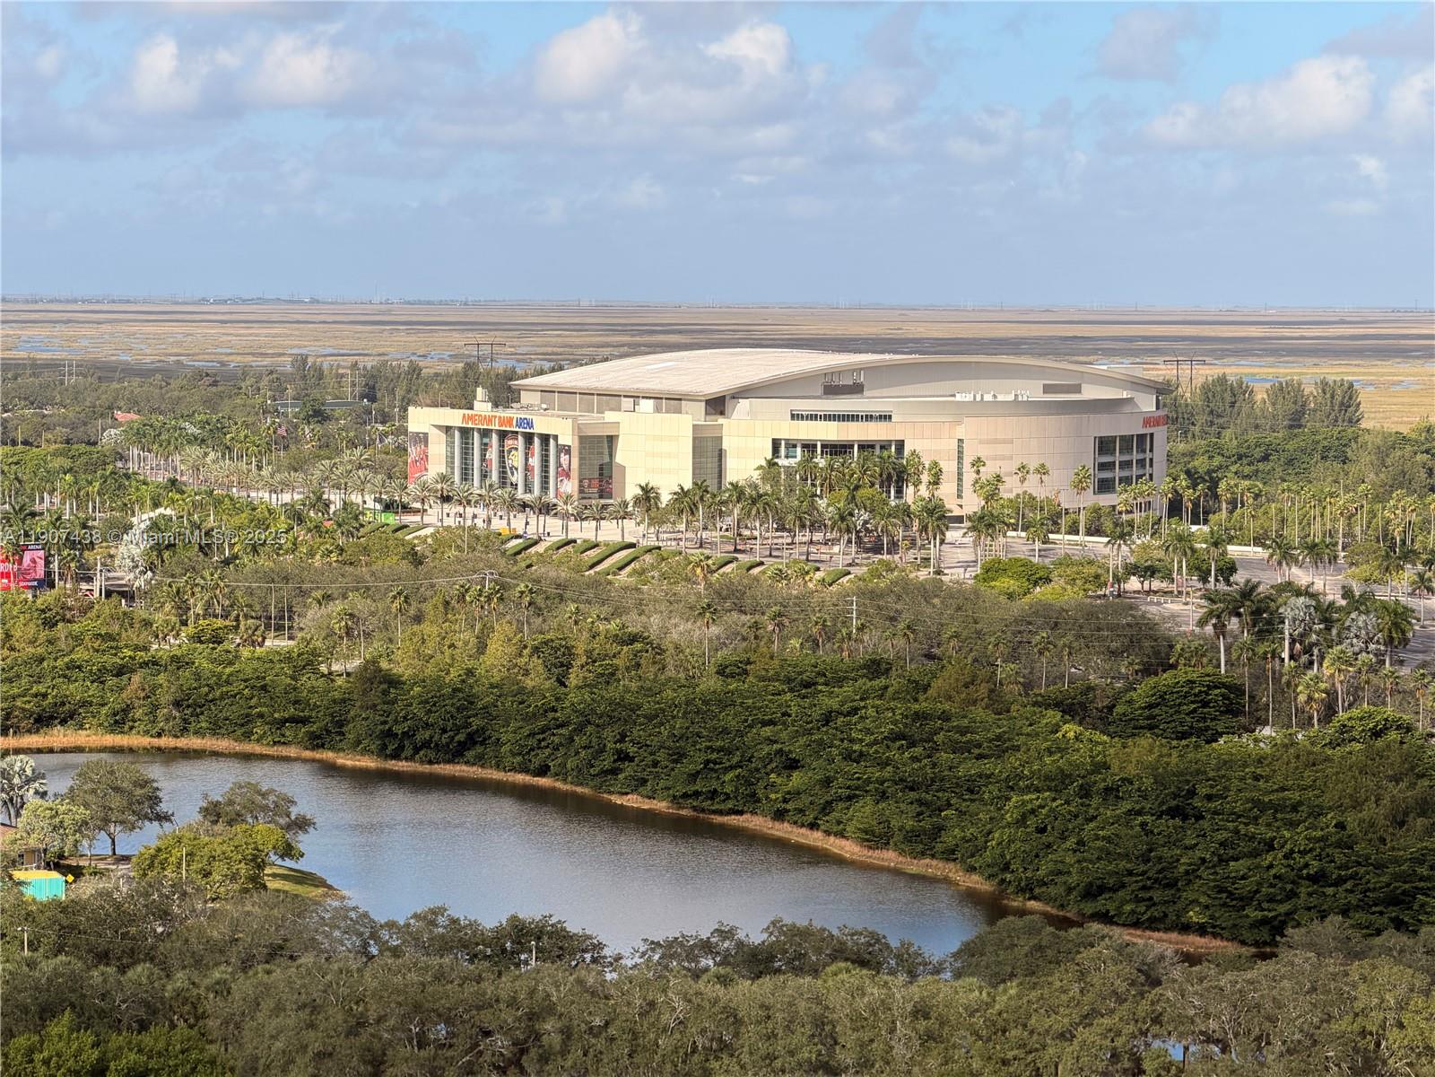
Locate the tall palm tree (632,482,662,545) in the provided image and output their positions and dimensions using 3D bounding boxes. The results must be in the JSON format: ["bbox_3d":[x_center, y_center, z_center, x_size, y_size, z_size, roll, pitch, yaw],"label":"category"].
[{"bbox_3d":[-16.250,-5.850,961.150,6.760,14.040,6.760,0,3,0],"label":"tall palm tree"}]

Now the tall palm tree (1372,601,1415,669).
[{"bbox_3d":[110.400,15.840,676.970,6.770,12.080,6.770,0,3,0],"label":"tall palm tree"}]

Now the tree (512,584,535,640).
[{"bbox_3d":[-33.170,13.140,709.060,4.030,11.120,4.030,0,3,0],"label":"tree"}]

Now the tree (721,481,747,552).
[{"bbox_3d":[3.910,-5.070,951.810,5.920,16.350,5.920,0,3,0],"label":"tree"}]

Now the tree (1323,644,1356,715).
[{"bbox_3d":[91.150,21.680,606.640,4.620,12.310,4.620,0,3,0],"label":"tree"}]

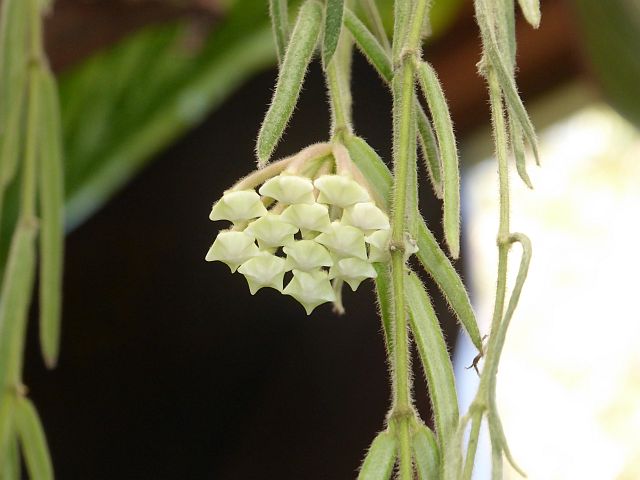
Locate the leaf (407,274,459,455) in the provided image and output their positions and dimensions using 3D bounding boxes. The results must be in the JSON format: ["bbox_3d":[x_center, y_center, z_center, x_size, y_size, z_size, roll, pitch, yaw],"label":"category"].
[{"bbox_3d":[0.021,0.023,0.680,0.005,0.036,0.006,-12,0,0],"label":"leaf"}]

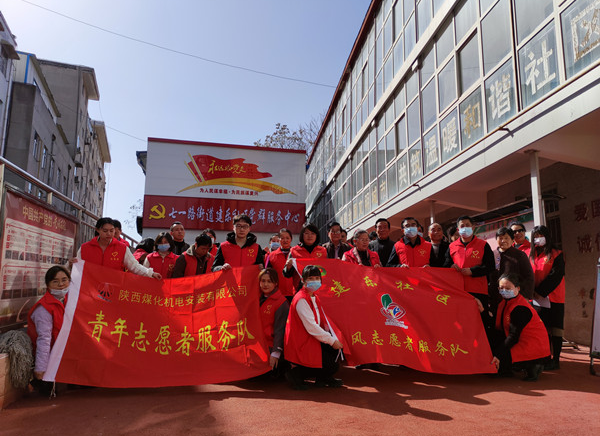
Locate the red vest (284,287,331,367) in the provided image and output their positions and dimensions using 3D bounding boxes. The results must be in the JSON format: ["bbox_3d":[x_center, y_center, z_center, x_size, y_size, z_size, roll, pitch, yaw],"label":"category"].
[{"bbox_3d":[0.068,0.998,3.950,0.290,0.660,0.420,-3,-11,41],"label":"red vest"}]

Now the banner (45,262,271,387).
[{"bbox_3d":[-1.248,0.939,4.050,1.900,1.200,0.250,1,-33,-5],"label":"banner"}]

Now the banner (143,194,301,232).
[{"bbox_3d":[-2.166,-0.105,13.000,4.780,0.970,0.080,2,-9,-12],"label":"banner"}]

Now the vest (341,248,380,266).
[{"bbox_3d":[0.674,0.619,4.750,0.460,0.600,0.280,1,-9,-3],"label":"vest"}]

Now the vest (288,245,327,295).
[{"bbox_3d":[0.093,0.594,4.720,0.450,0.620,0.280,0,-9,0],"label":"vest"}]

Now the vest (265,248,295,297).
[{"bbox_3d":[-0.182,0.639,5.080,0.450,0.610,0.280,1,-9,-3],"label":"vest"}]

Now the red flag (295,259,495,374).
[{"bbox_3d":[0.947,0.956,4.250,1.920,1.100,0.250,0,-7,-2],"label":"red flag"}]

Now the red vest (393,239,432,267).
[{"bbox_3d":[1.200,0.513,4.540,0.420,0.620,0.270,-1,-7,11],"label":"red vest"}]

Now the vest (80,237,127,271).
[{"bbox_3d":[-1.972,0.504,4.320,0.460,0.630,0.280,3,-5,-19],"label":"vest"}]

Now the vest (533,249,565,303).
[{"bbox_3d":[2.839,0.663,4.950,0.420,0.600,0.270,-8,-12,43],"label":"vest"}]

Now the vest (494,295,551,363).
[{"bbox_3d":[2.234,1.114,4.350,0.310,0.580,0.410,-17,1,-29],"label":"vest"}]

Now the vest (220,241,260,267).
[{"bbox_3d":[-0.607,0.542,4.380,0.420,0.620,0.280,1,-7,-6],"label":"vest"}]

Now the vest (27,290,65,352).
[{"bbox_3d":[-2.217,0.920,3.850,0.280,0.580,0.400,3,-4,37],"label":"vest"}]

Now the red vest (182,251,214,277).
[{"bbox_3d":[-1.095,0.641,4.682,0.440,0.600,0.280,1,-1,-10],"label":"red vest"}]

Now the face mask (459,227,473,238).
[{"bbox_3d":[1.833,0.166,4.800,0.150,0.115,0.090,-3,-9,21],"label":"face mask"}]

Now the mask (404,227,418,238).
[{"bbox_3d":[1.158,0.151,4.500,0.150,0.110,0.085,-1,-7,11],"label":"mask"}]

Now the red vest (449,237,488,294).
[{"bbox_3d":[1.747,0.486,4.480,0.410,0.610,0.270,-3,-8,25],"label":"red vest"}]

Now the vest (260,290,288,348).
[{"bbox_3d":[-0.292,0.991,4.150,0.450,0.620,0.290,-4,-10,27],"label":"vest"}]

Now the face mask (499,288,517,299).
[{"bbox_3d":[2.016,0.737,4.200,0.150,0.110,0.095,-7,3,37],"label":"face mask"}]

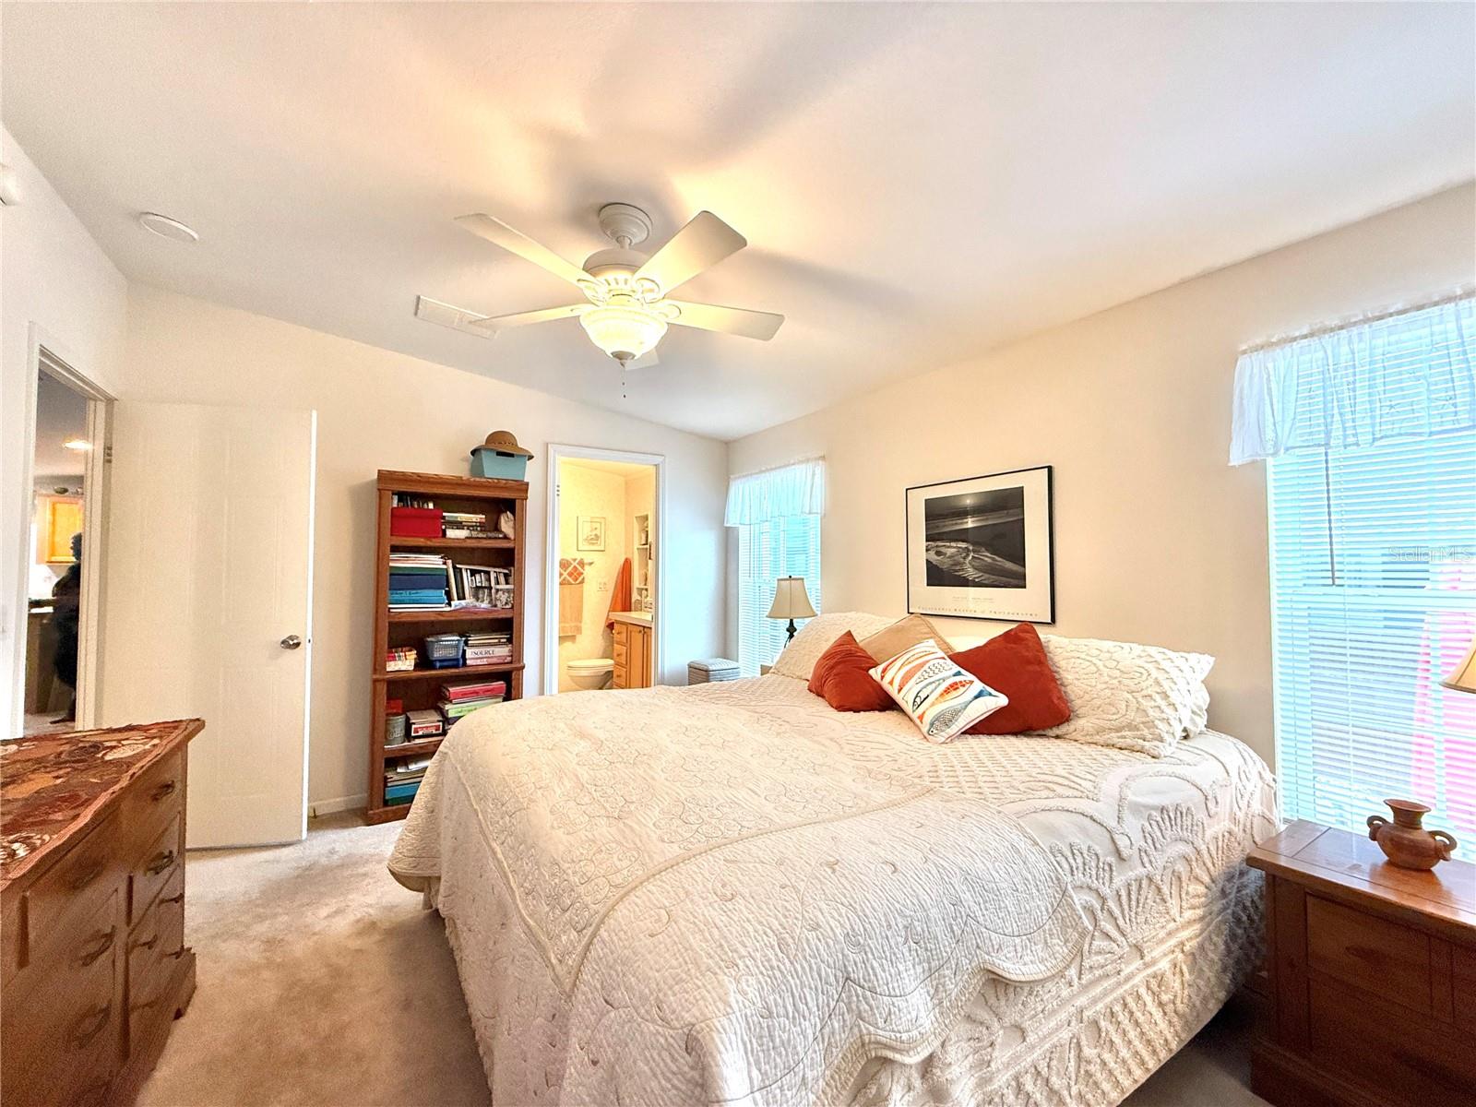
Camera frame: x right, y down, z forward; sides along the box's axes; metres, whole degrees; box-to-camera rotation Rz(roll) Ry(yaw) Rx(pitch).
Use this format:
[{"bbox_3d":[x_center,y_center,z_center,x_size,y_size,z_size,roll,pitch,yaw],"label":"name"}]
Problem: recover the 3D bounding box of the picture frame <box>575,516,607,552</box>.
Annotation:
[{"bbox_3d":[-1.488,-0.200,6.094,0.300,0.345,0.020,1,-2,-34],"label":"picture frame"}]

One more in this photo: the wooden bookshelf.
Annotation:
[{"bbox_3d":[-1.629,0.484,3.385,0.775,1.800,0.300,1,-2,-34],"label":"wooden bookshelf"}]

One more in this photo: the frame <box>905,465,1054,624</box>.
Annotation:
[{"bbox_3d":[1.123,-0.025,2.866,0.024,0.665,0.775,1,-2,-34],"label":"frame"}]

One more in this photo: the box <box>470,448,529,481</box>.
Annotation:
[{"bbox_3d":[-1.425,-0.501,3.554,0.250,0.178,0.250,1,-2,-38],"label":"box"}]

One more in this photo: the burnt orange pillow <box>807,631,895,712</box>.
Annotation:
[{"bbox_3d":[0.537,0.508,2.622,0.150,0.400,0.420,50,-27,-23],"label":"burnt orange pillow"}]

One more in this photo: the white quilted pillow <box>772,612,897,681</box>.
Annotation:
[{"bbox_3d":[0.623,0.492,3.038,0.480,0.180,0.850,-49,24,-25],"label":"white quilted pillow"}]

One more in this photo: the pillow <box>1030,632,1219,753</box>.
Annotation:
[{"bbox_3d":[1.204,0.477,2.248,0.170,0.450,0.850,50,-27,-22],"label":"pillow"}]

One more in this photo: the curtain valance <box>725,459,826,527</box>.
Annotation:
[{"bbox_3d":[0.224,-0.414,4.144,0.085,0.390,1.040,1,-2,-34],"label":"curtain valance"}]

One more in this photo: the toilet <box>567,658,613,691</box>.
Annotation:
[{"bbox_3d":[-1.302,1.092,5.763,0.690,0.740,0.400,1,-2,-34],"label":"toilet"}]

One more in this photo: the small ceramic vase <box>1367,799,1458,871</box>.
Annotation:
[{"bbox_3d":[1.650,0.691,1.464,0.108,0.142,0.147,1,-2,-34],"label":"small ceramic vase"}]

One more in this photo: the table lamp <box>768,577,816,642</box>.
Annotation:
[{"bbox_3d":[0.316,0.469,3.604,0.310,0.650,0.310,0,-2,0],"label":"table lamp"}]

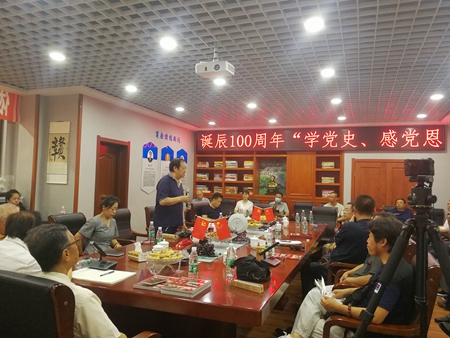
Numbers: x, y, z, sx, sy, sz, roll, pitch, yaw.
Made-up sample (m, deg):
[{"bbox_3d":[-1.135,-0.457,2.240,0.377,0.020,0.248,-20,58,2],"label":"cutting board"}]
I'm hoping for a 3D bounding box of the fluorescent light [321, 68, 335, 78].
[{"bbox_3d":[1.327,-1.238,4.525,0.175,0.050,0.175,1,-2,21],"label":"fluorescent light"}]

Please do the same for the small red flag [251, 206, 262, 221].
[{"bbox_3d":[0.449,0.632,4.955,0.140,0.205,0.040,1,-2,21],"label":"small red flag"}]

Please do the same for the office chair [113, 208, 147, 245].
[{"bbox_3d":[-1.158,1.018,4.351,0.650,1.040,0.600,1,-2,28],"label":"office chair"}]

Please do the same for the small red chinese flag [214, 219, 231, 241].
[{"bbox_3d":[-0.025,0.612,3.550,0.140,0.220,0.030,-14,-5,11],"label":"small red chinese flag"}]

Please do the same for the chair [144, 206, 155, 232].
[{"bbox_3d":[-0.848,1.071,5.452,0.650,1.040,0.600,1,-2,23],"label":"chair"}]

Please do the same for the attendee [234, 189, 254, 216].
[{"bbox_3d":[0.419,1.079,7.408,0.460,1.260,0.750,1,-2,13],"label":"attendee"}]

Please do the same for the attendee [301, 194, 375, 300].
[{"bbox_3d":[1.161,0.925,3.500,0.800,1.310,0.560,-1,-3,37],"label":"attendee"}]

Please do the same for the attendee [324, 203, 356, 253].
[{"bbox_3d":[1.429,1.030,4.500,0.780,1.200,0.550,1,-3,9],"label":"attendee"}]

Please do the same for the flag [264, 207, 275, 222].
[{"bbox_3d":[0.697,0.722,5.450,0.135,0.215,0.030,-14,-5,11],"label":"flag"}]

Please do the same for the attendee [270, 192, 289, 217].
[{"bbox_3d":[1.117,1.115,7.200,0.520,1.260,0.750,0,-3,16],"label":"attendee"}]

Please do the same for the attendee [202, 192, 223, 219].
[{"bbox_3d":[-0.162,1.028,6.079,0.750,1.220,0.500,1,-3,31],"label":"attendee"}]

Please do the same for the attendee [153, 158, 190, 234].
[{"bbox_3d":[-0.734,0.713,4.760,0.480,1.710,0.500,1,-2,21],"label":"attendee"}]

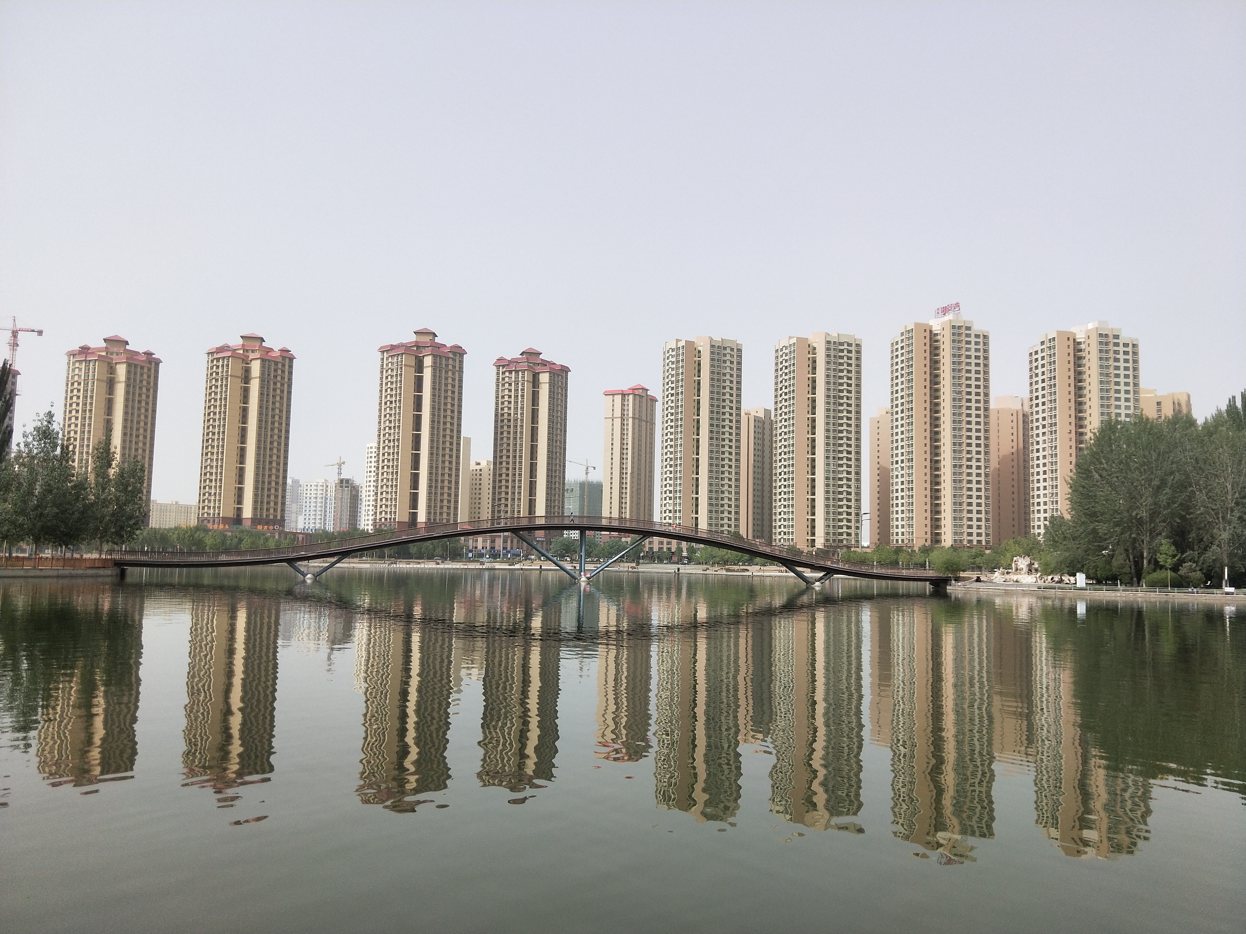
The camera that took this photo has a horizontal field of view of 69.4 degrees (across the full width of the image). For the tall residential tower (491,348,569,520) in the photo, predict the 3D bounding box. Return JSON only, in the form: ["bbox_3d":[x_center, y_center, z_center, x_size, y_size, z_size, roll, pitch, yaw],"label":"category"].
[{"bbox_3d":[-45.200,-8.110,438.340,26.430,101.130,26.900,-2,-6,29],"label":"tall residential tower"}]

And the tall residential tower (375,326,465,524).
[{"bbox_3d":[-95.100,-13.550,419.550,27.000,103.150,27.000,-3,-6,39],"label":"tall residential tower"}]

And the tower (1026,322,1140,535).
[{"bbox_3d":[173.090,-8.760,337.410,27.250,93.320,24.840,2,-5,-9],"label":"tower"}]

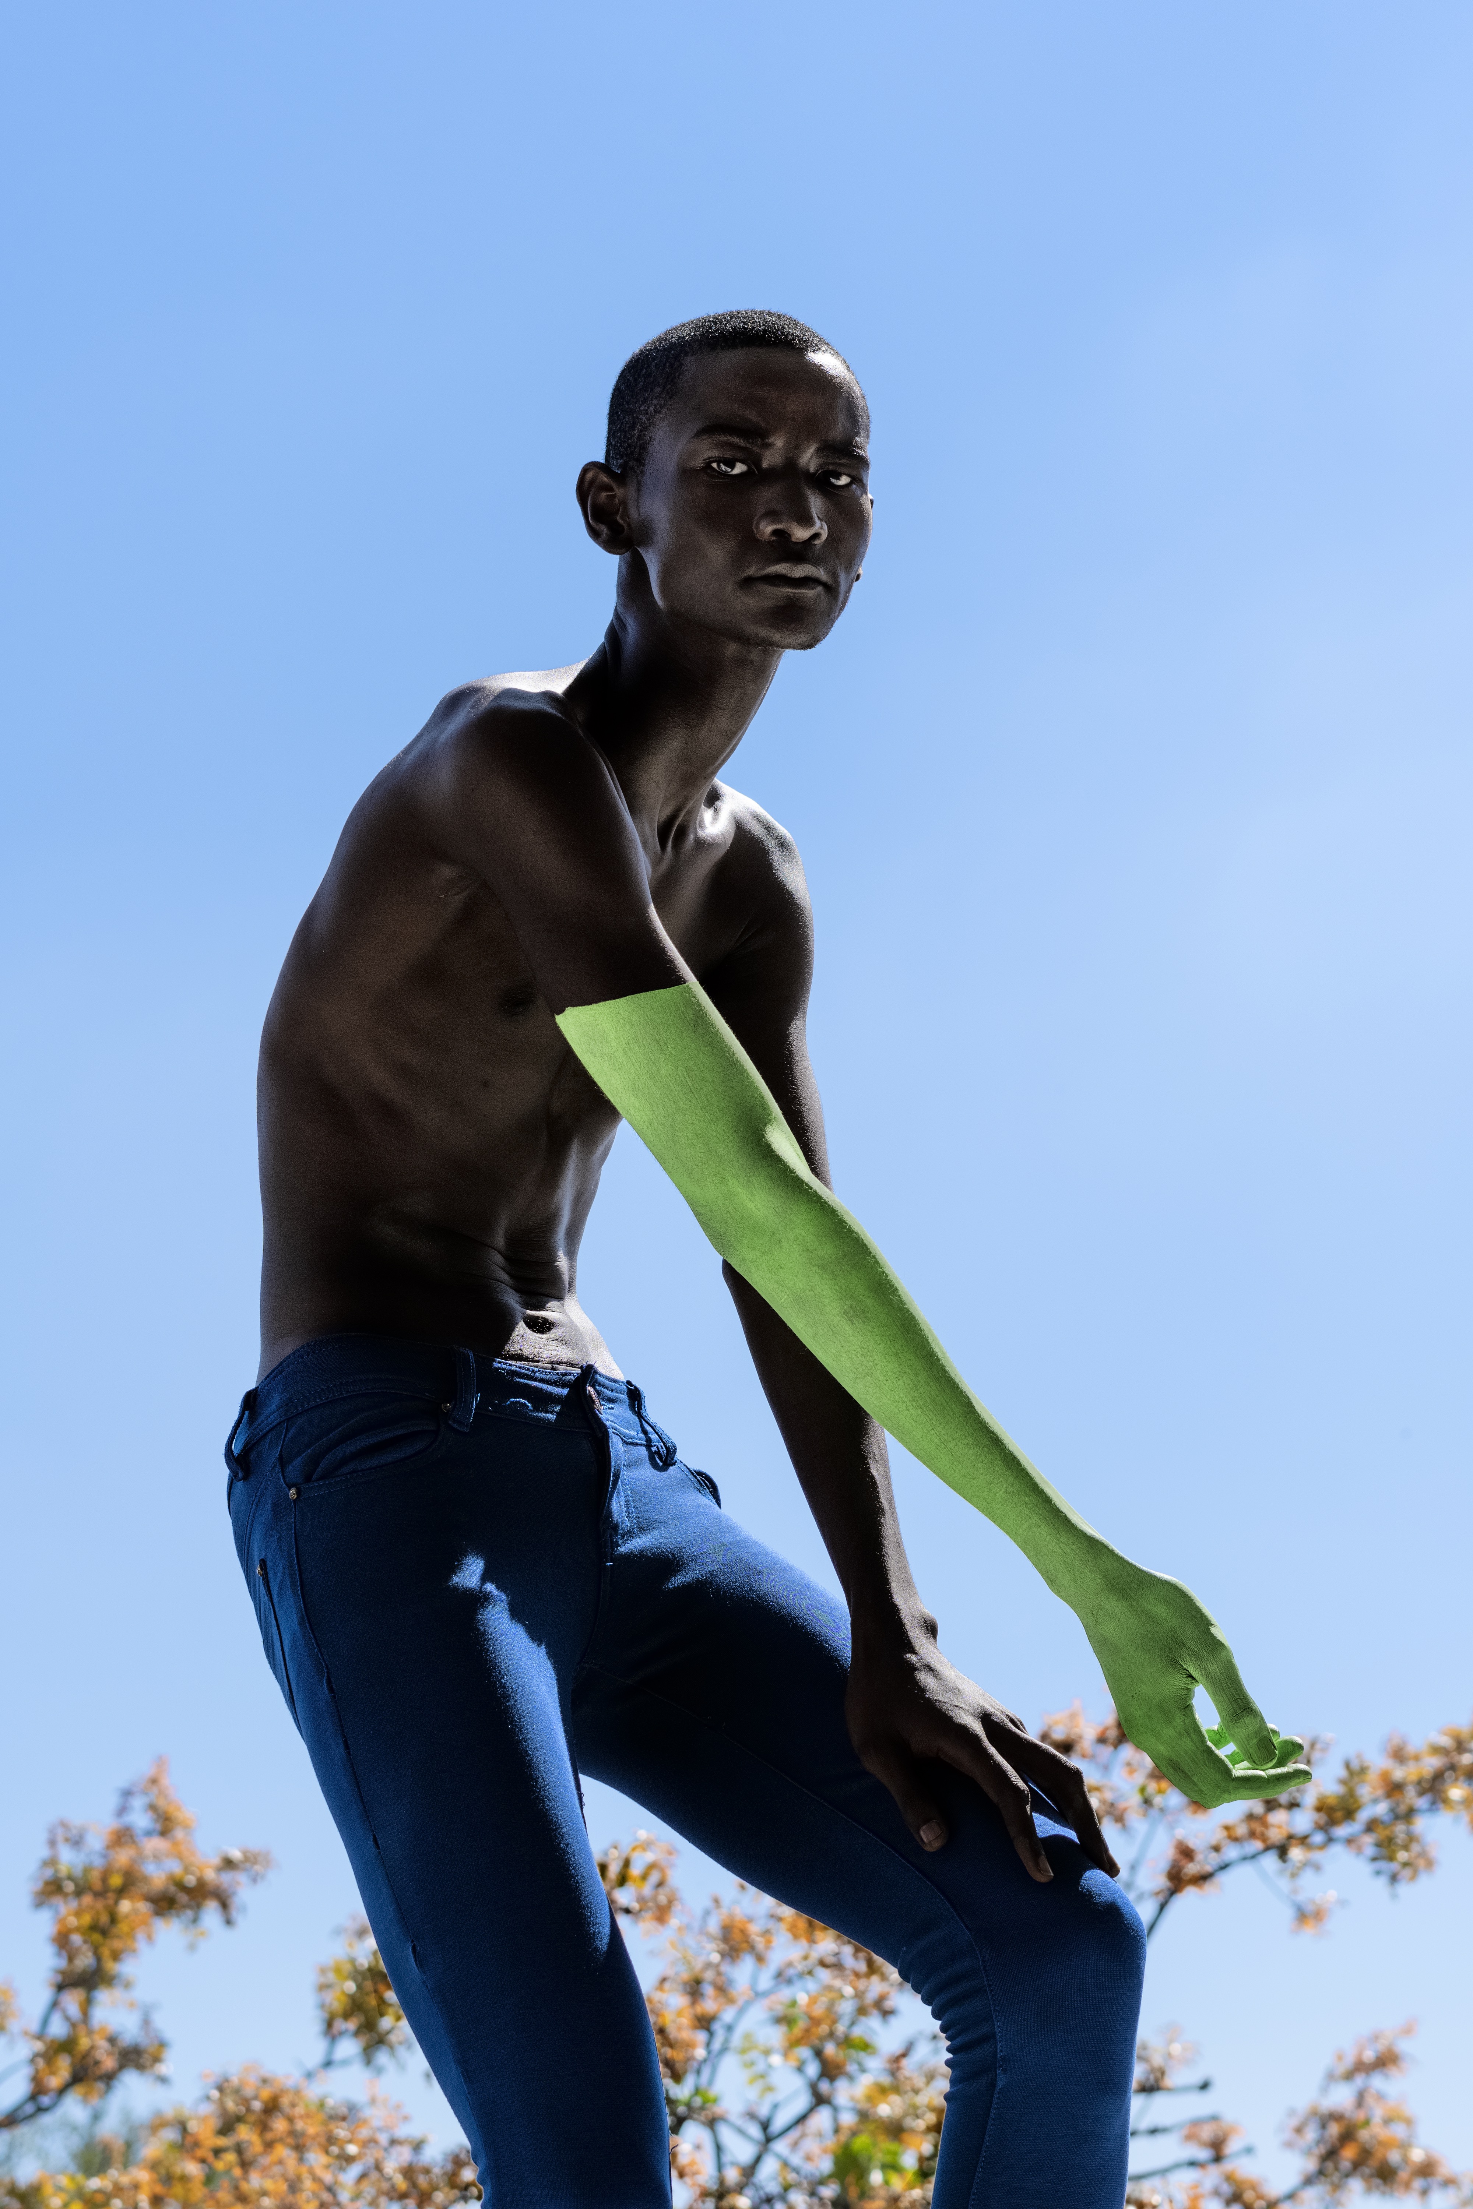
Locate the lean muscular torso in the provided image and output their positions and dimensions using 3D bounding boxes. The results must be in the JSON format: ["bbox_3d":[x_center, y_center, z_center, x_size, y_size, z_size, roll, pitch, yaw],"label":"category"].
[{"bbox_3d":[-0.110,-0.045,2.970,0.310,0.460,0.410,16,2,36],"label":"lean muscular torso"}]

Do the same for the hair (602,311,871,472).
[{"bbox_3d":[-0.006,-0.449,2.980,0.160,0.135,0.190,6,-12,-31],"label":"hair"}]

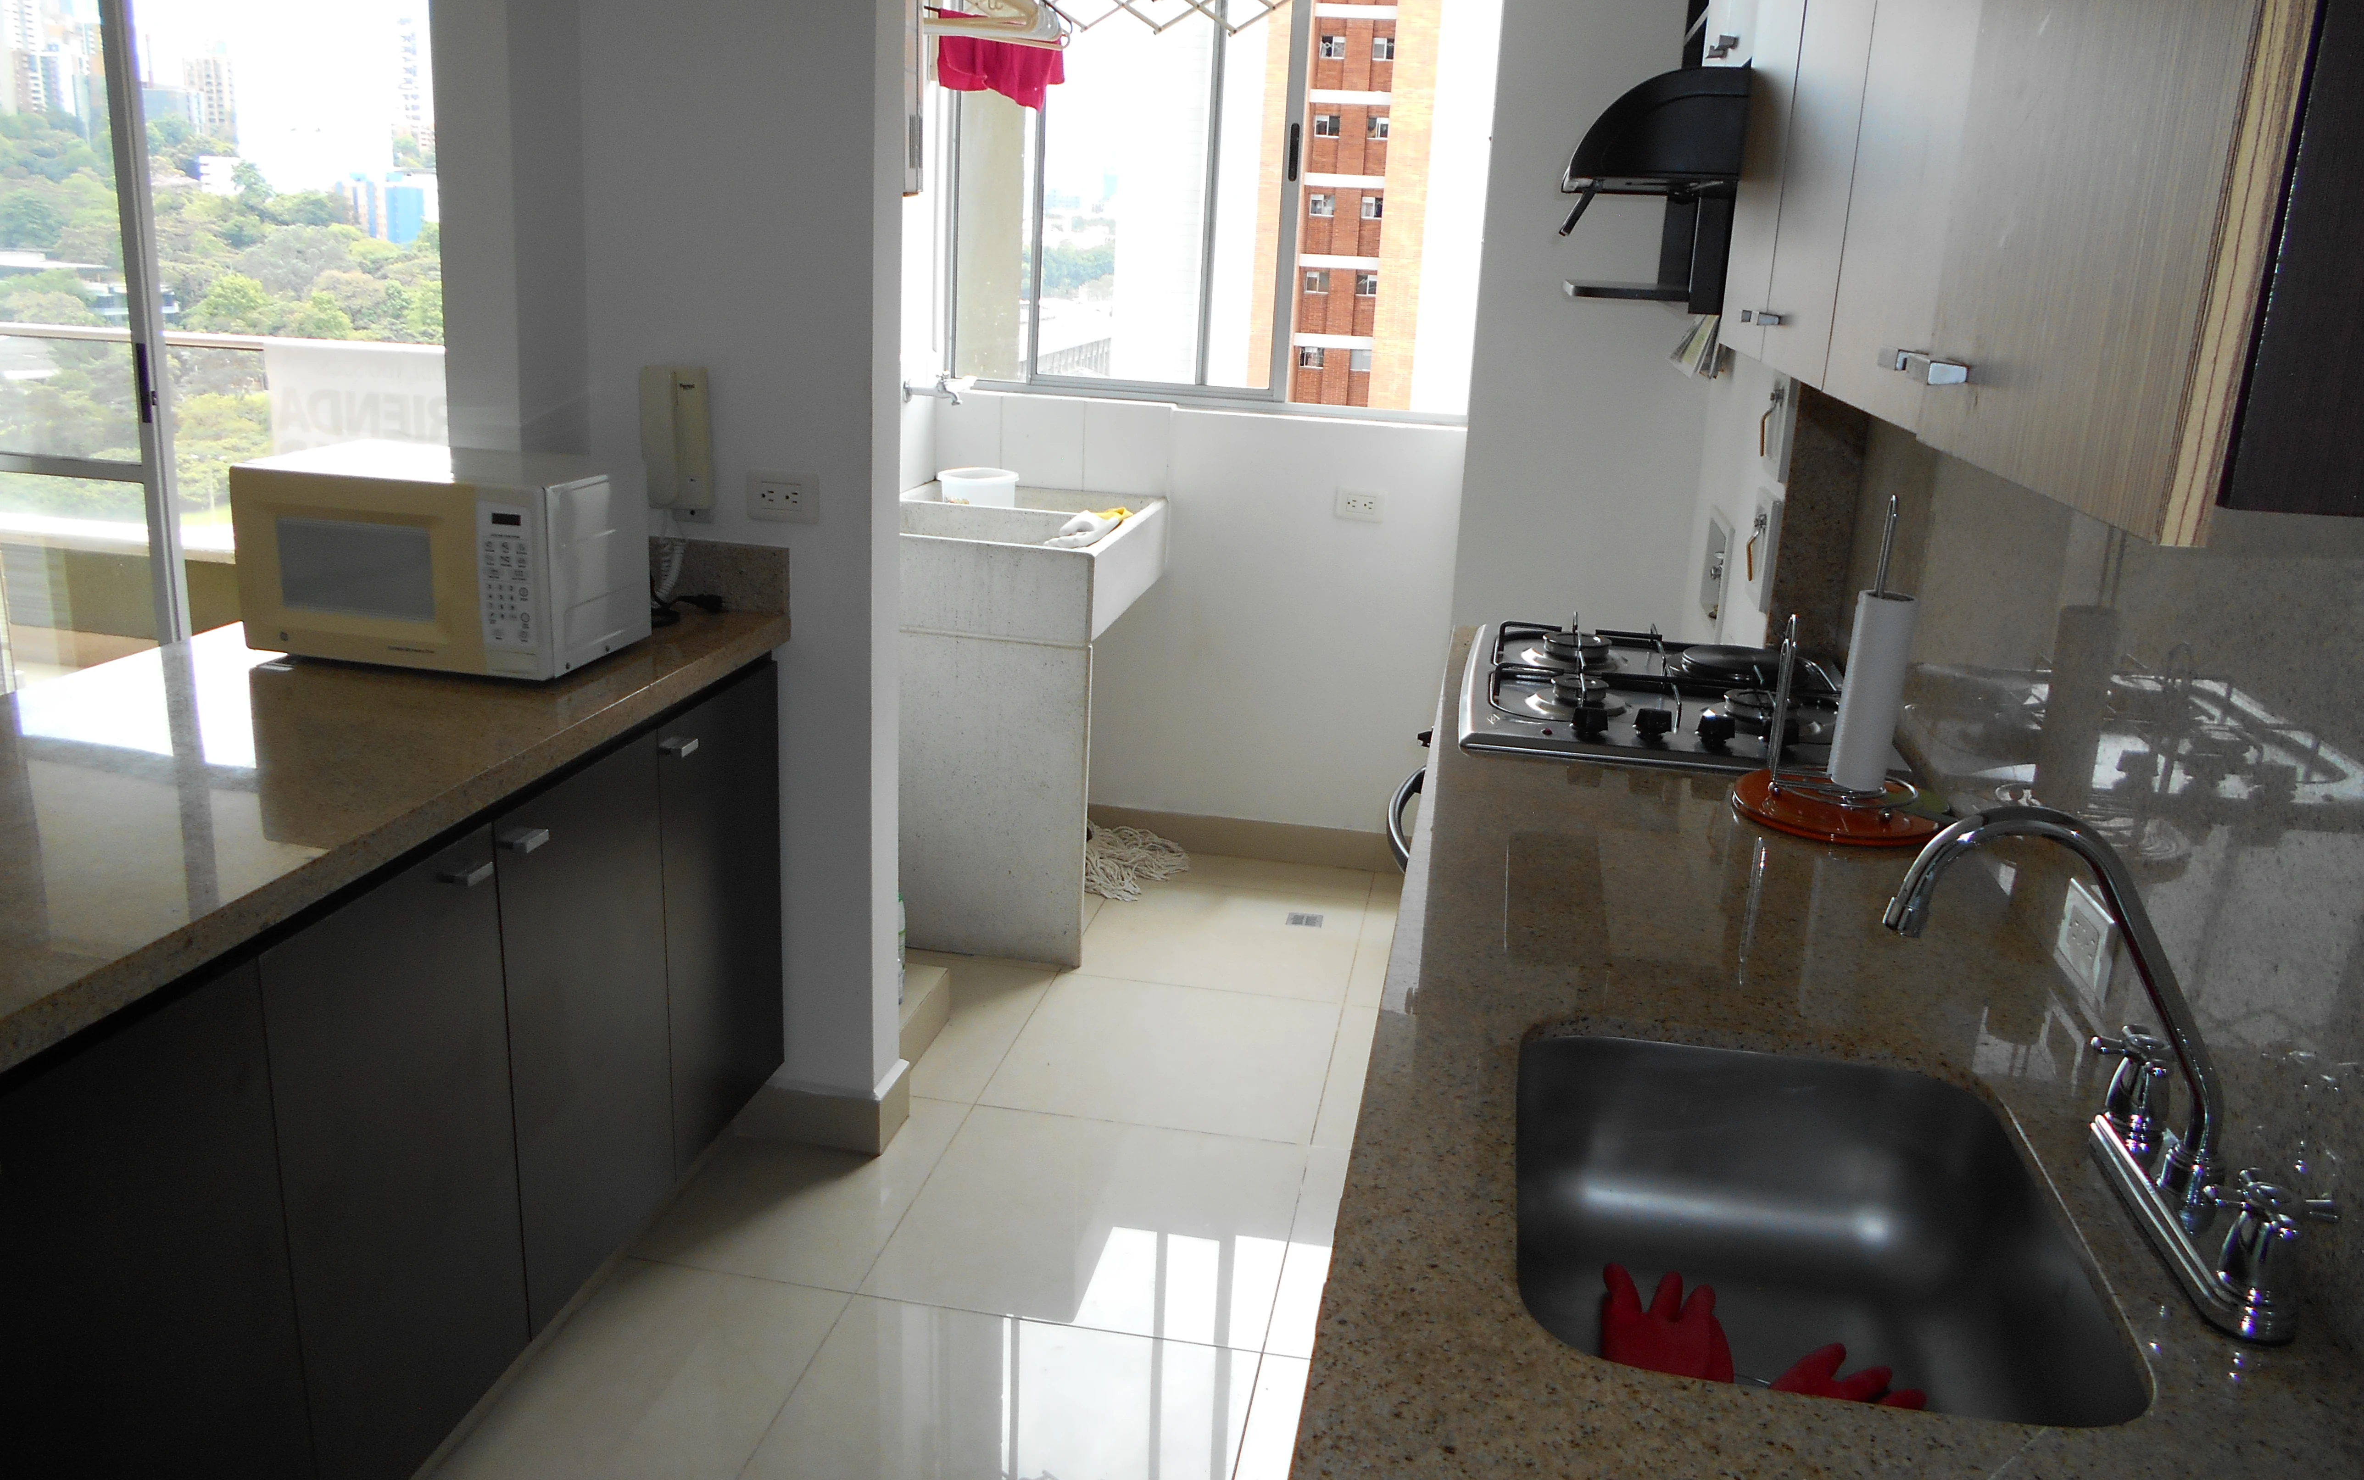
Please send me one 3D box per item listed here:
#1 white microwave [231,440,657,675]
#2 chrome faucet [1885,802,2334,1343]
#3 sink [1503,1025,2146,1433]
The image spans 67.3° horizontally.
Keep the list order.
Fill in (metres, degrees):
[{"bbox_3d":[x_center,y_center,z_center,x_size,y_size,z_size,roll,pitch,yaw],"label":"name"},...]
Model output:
[{"bbox_3d":[-0.993,-0.248,2.421,0.433,0.262,0.307,5,16,9],"label":"white microwave"},{"bbox_3d":[0.581,0.176,1.148,0.259,0.288,0.285,5,16,9],"label":"chrome faucet"},{"bbox_3d":[0.403,0.398,1.217,0.372,0.187,0.460,5,16,9],"label":"sink"}]

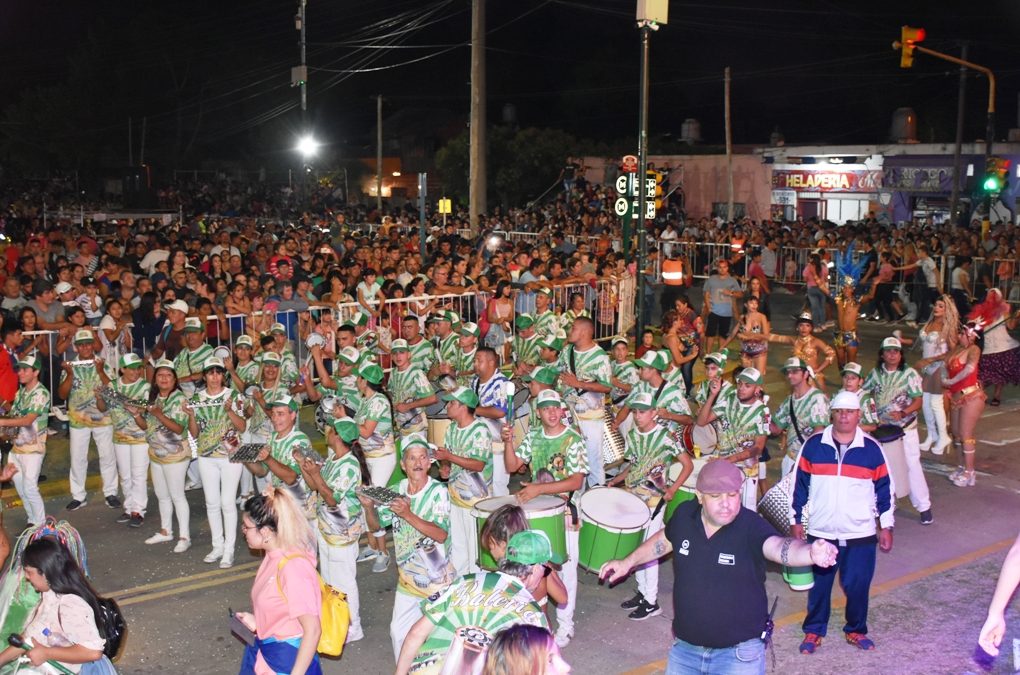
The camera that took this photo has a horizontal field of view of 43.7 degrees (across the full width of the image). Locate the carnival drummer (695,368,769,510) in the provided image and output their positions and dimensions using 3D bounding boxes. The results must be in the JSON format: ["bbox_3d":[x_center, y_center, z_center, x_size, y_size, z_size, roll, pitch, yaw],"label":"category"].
[{"bbox_3d":[1.808,1.113,10.200,0.580,1.720,0.460,4,9,27],"label":"carnival drummer"}]

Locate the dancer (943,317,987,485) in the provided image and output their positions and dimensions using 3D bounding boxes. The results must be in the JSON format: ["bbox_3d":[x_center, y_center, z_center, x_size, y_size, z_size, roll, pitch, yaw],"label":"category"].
[{"bbox_3d":[4.824,0.687,13.500,0.420,1.660,0.420,-3,8,-21],"label":"dancer"}]

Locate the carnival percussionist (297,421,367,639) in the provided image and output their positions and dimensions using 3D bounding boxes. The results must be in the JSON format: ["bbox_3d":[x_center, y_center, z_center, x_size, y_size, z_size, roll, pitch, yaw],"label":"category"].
[{"bbox_3d":[-1.237,1.336,9.020,0.480,1.590,0.460,-4,9,-25],"label":"carnival percussionist"}]

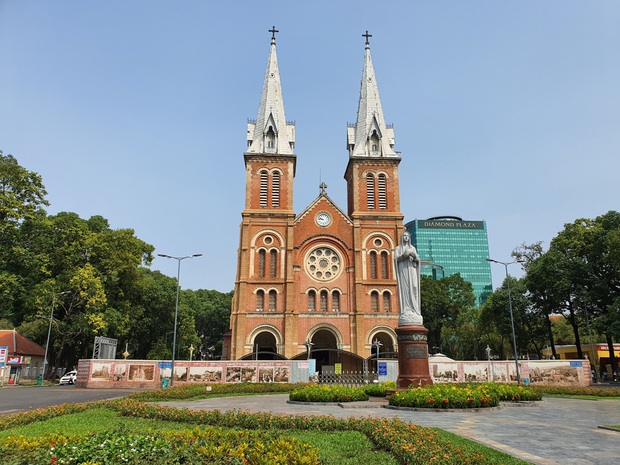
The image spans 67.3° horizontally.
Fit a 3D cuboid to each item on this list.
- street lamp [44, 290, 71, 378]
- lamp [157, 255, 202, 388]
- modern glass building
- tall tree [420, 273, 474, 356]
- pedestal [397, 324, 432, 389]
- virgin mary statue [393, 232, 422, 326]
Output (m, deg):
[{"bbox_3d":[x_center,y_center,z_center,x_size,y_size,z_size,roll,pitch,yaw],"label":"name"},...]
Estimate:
[{"bbox_3d":[-22.980,9.449,42.010,1.720,8.280,0.350,0,-16,0],"label":"street lamp"},{"bbox_3d":[-11.145,7.028,38.536,3.880,10.940,0.400,0,-16,0],"label":"lamp"},{"bbox_3d":[83.221,35.953,282.994,41.740,87.130,32.000,1,-16,-4],"label":"modern glass building"},{"bbox_3d":[25.120,16.510,86.770,11.810,18.370,11.810,1,-16,-4],"label":"tall tree"},{"bbox_3d":[4.847,5.733,21.657,1.650,2.820,1.650,1,-16,-4],"label":"pedestal"},{"bbox_3d":[4.841,2.151,22.663,1.270,4.620,1.120,1,-16,-4],"label":"virgin mary statue"}]

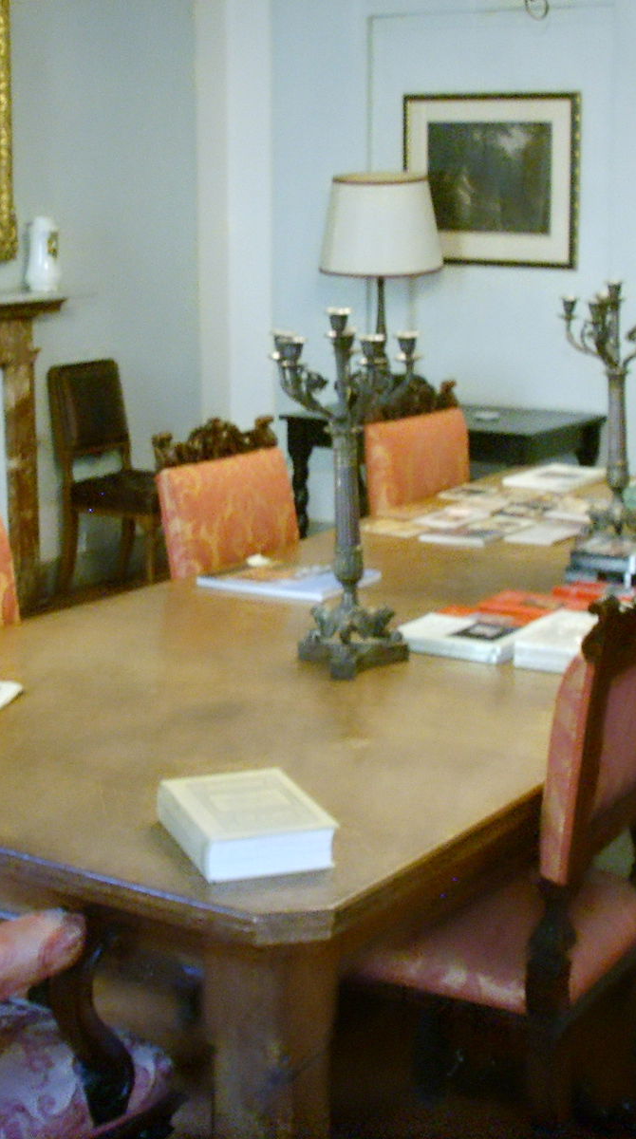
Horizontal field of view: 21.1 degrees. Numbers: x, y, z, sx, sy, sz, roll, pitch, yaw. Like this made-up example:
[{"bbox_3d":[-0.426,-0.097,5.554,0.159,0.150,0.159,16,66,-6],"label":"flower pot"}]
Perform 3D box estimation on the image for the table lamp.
[{"bbox_3d":[0.258,-1.125,7.022,0.500,0.950,0.500,0,13,0],"label":"table lamp"}]

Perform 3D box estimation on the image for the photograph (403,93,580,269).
[{"bbox_3d":[0.698,-1.588,6.992,0.810,0.690,0.030,8,15,34],"label":"photograph"}]

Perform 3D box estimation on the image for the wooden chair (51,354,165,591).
[{"bbox_3d":[-0.753,-0.367,7.050,0.560,0.935,0.470,8,15,34],"label":"wooden chair"}]

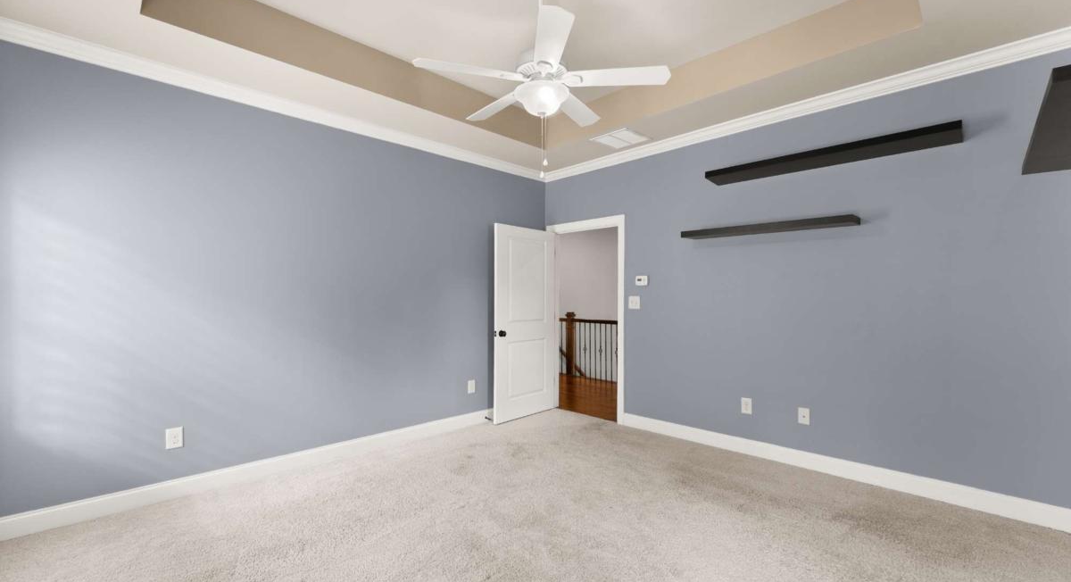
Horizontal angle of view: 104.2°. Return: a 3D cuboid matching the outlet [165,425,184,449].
[{"bbox_3d":[-2.290,0.934,2.644,0.079,0.124,0.010,1,-1,-43],"label":"outlet"}]

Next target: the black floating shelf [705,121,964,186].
[{"bbox_3d":[2.010,-0.943,2.984,1.461,0.052,0.294,-1,-1,45],"label":"black floating shelf"}]

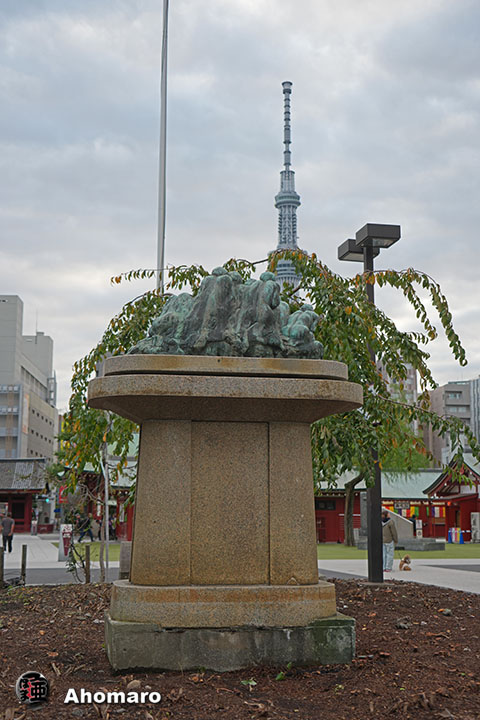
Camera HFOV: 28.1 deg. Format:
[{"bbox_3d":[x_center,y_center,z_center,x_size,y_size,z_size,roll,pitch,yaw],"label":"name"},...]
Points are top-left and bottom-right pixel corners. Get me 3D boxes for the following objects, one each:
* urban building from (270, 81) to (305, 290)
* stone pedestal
[{"bbox_3d":[68.526,-96.653,1376.075,68.000,634.000,68.000,0,-9,3],"label":"urban building"},{"bbox_3d":[-0.128,1.250,8.104,2.330,2.402,1.262,2,-9,-11],"label":"stone pedestal"}]

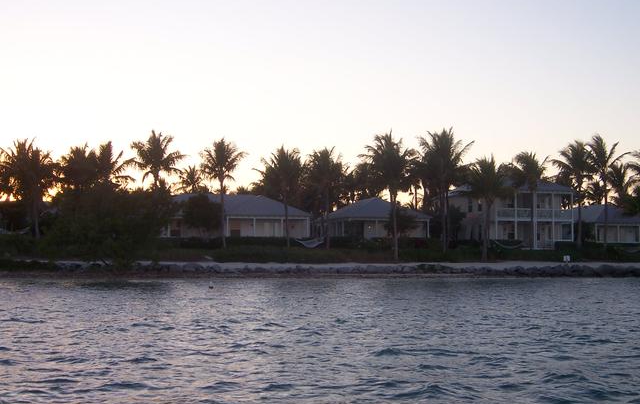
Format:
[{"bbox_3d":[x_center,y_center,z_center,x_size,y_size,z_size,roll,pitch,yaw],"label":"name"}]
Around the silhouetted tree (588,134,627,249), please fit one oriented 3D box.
[{"bbox_3d":[30.446,-1.057,86.000,4.546,12.157,4.546,0,-3,0],"label":"silhouetted tree"}]

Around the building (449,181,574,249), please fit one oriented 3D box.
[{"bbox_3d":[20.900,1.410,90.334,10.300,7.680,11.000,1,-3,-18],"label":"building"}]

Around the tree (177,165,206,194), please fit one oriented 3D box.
[{"bbox_3d":[-16.917,0.448,107.099,4.400,10.810,4.300,0,-3,0],"label":"tree"}]

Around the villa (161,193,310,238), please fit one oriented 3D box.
[{"bbox_3d":[-9.087,2.001,93.000,17.300,5.400,10.000,0,-3,0],"label":"villa"}]

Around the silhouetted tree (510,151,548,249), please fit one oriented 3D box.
[{"bbox_3d":[21.426,-0.051,83.000,3.979,9.999,3.979,0,-3,0],"label":"silhouetted tree"}]

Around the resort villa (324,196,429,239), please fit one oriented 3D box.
[{"bbox_3d":[6.768,2.031,91.006,11.200,5.080,10.300,0,-3,-8],"label":"resort villa"}]

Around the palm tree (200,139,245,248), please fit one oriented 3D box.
[{"bbox_3d":[-9.386,-0.820,79.127,4.600,10.770,4.500,0,-3,0],"label":"palm tree"}]

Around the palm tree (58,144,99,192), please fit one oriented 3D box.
[{"bbox_3d":[-25.234,-0.470,85.000,4.179,11.076,4.179,0,-3,0],"label":"palm tree"}]

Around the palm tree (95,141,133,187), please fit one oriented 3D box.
[{"bbox_3d":[-21.715,-0.855,85.136,4.800,11.220,4.700,0,-3,0],"label":"palm tree"}]

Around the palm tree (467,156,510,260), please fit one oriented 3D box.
[{"bbox_3d":[15.949,0.615,77.000,4.165,9.844,4.165,0,-3,0],"label":"palm tree"}]

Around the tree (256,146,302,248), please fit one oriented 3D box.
[{"bbox_3d":[-3.841,-0.452,79.110,4.600,9.930,4.500,0,-3,0],"label":"tree"}]

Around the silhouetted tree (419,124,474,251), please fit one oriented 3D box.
[{"bbox_3d":[11.995,-1.112,77.139,5.200,11.780,5.000,0,-3,0],"label":"silhouetted tree"}]

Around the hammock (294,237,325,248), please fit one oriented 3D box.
[{"bbox_3d":[-0.921,3.952,78.901,3.000,1.110,1.100,0,-3,0],"label":"hammock"}]

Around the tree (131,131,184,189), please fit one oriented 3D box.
[{"bbox_3d":[-16.779,-1.239,84.000,5.576,12.288,5.576,0,-3,0],"label":"tree"}]

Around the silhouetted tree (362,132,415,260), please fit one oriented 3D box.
[{"bbox_3d":[6.531,-0.615,77.000,5.206,12.305,5.206,0,-3,0],"label":"silhouetted tree"}]

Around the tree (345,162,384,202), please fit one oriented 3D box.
[{"bbox_3d":[5.525,0.372,101.000,4.966,10.553,4.966,0,-3,0],"label":"tree"}]

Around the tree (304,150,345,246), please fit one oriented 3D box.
[{"bbox_3d":[0.632,-0.428,79.109,4.300,9.980,4.300,0,-3,0],"label":"tree"}]

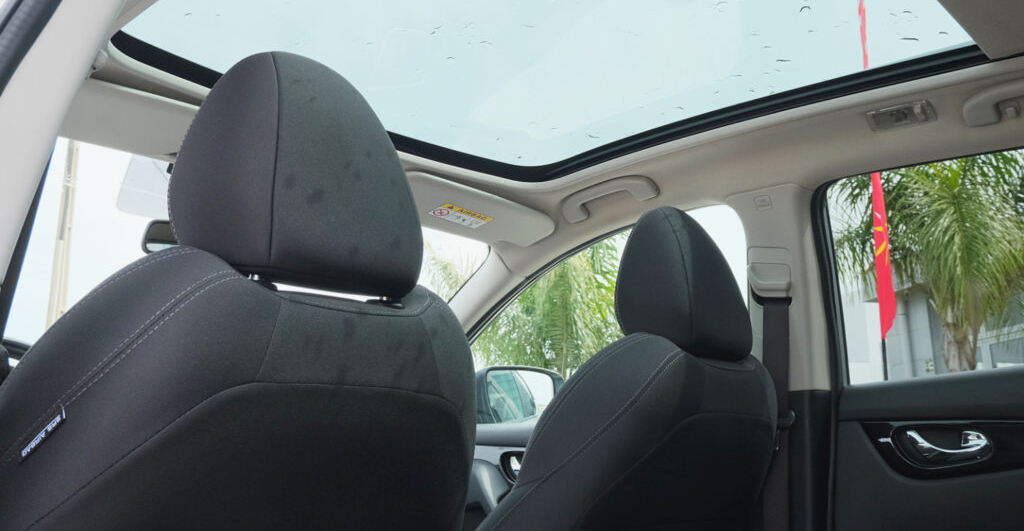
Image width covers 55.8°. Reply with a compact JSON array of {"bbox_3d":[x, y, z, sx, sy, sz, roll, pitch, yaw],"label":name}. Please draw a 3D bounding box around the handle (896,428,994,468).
[{"bbox_3d":[0.670,0.284,1.498,0.127,0.062,0.035,-9,-14,39],"label":"handle"}]

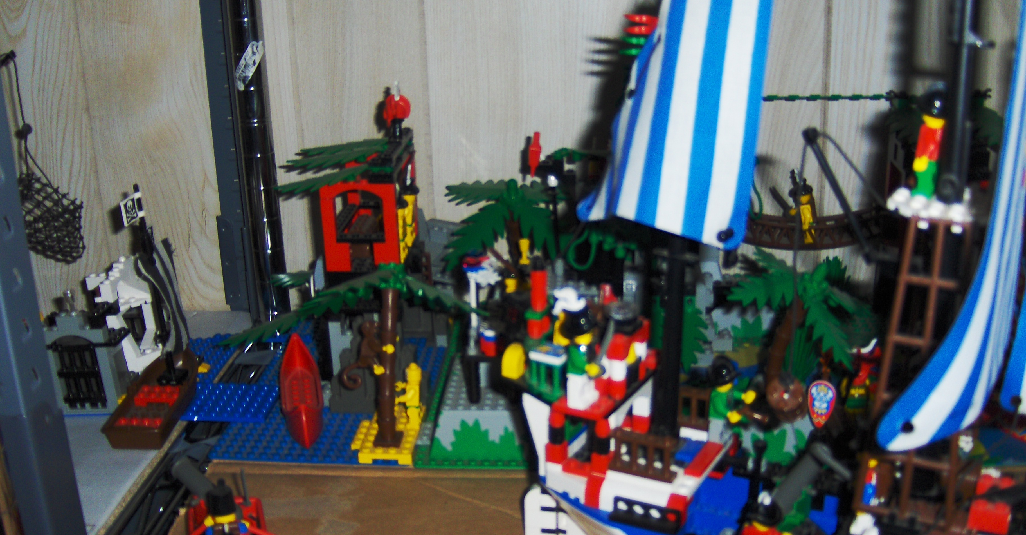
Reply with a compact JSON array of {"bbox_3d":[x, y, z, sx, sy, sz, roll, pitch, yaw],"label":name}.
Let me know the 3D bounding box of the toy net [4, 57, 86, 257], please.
[{"bbox_3d":[-0.346,-0.080,0.750,0.062,0.157,0.045,-1,19,0],"label":"toy net"}]

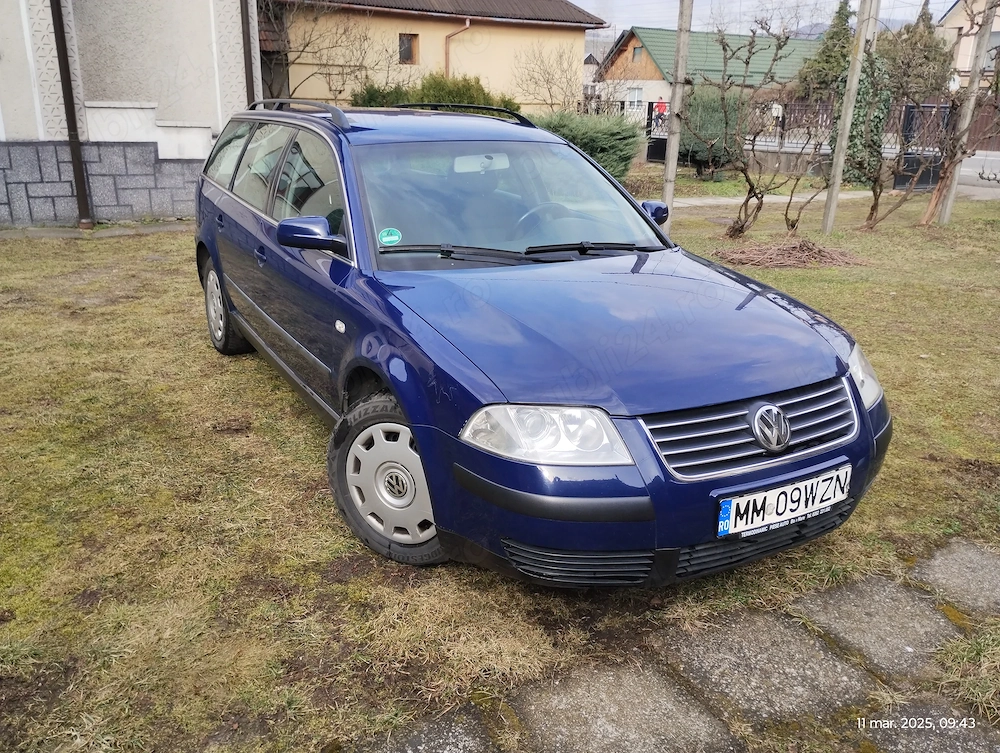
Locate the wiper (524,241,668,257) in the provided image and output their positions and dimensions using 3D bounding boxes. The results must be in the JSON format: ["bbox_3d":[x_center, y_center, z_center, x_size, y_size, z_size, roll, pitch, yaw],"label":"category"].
[{"bbox_3d":[0.404,-0.525,3.343,0.700,0.060,0.080,-9,21,-29],"label":"wiper"}]

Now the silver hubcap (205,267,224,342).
[{"bbox_3d":[-1.704,-0.429,4.915,0.060,0.430,0.430,-9,21,-29],"label":"silver hubcap"}]

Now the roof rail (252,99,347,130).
[{"bbox_3d":[-1.107,-1.382,4.215,0.080,0.115,1.840,-9,21,-29],"label":"roof rail"}]

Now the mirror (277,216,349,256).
[{"bbox_3d":[-0.694,-0.522,2.985,0.260,0.150,0.150,-9,21,-29],"label":"mirror"}]

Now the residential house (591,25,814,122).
[{"bbox_3d":[13.269,-16.550,46.720,13.520,5.910,7.510,-6,20,-22],"label":"residential house"}]

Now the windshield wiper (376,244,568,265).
[{"bbox_3d":[-0.098,-0.460,3.069,0.740,0.065,0.100,-9,21,-29],"label":"windshield wiper"}]

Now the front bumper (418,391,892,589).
[{"bbox_3d":[0.656,0.262,2.528,1.720,0.460,0.660,-9,21,-29],"label":"front bumper"}]

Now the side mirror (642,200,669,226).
[{"bbox_3d":[0.759,-0.752,3.796,0.250,0.150,0.150,-9,21,-29],"label":"side mirror"}]

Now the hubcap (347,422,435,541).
[{"bbox_3d":[-0.326,0.355,2.674,0.425,0.425,0.060,11,20,25],"label":"hubcap"}]

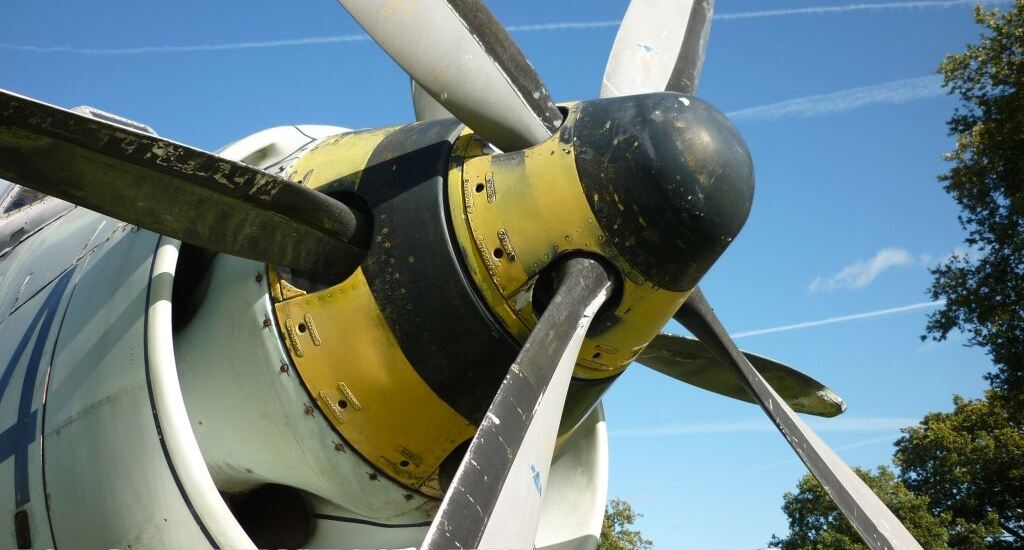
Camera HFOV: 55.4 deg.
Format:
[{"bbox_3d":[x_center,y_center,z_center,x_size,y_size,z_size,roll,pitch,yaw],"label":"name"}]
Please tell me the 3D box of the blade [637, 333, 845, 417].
[{"bbox_3d":[0.700,0.308,3.030,1.450,0.105,0.250,19,-43,-43],"label":"blade"}]

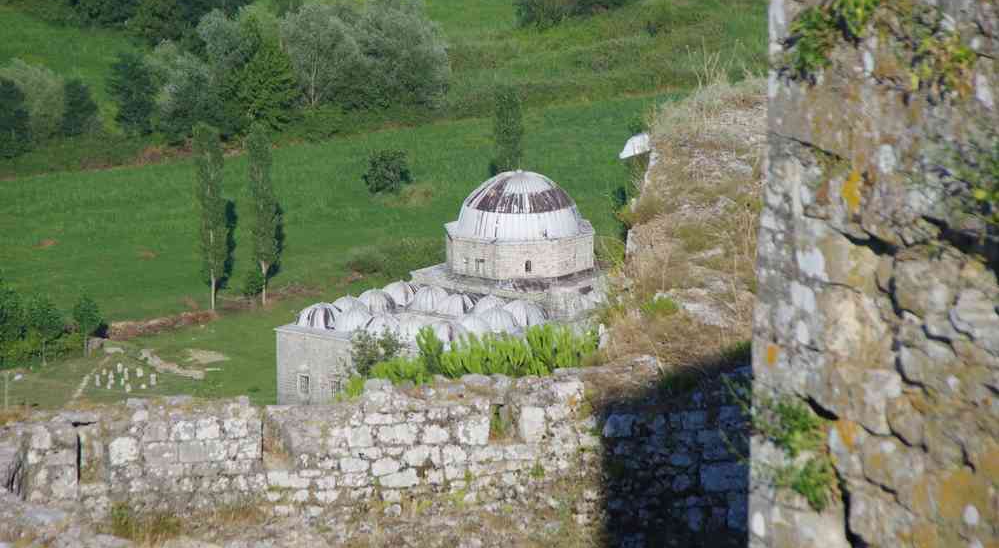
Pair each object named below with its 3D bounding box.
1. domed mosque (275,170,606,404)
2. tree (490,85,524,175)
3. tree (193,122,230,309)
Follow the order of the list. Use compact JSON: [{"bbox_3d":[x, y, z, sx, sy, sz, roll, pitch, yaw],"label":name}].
[{"bbox_3d":[-2.574,1.200,523.362,18.575,17.375,26.055,9,16,40],"label":"domed mosque"},{"bbox_3d":[0.839,-11.893,596.396,2.785,11.525,2.785,-2,12,0],"label":"tree"},{"bbox_3d":[-24.986,-4.904,556.754,2.603,16.443,2.603,-2,12,0],"label":"tree"}]

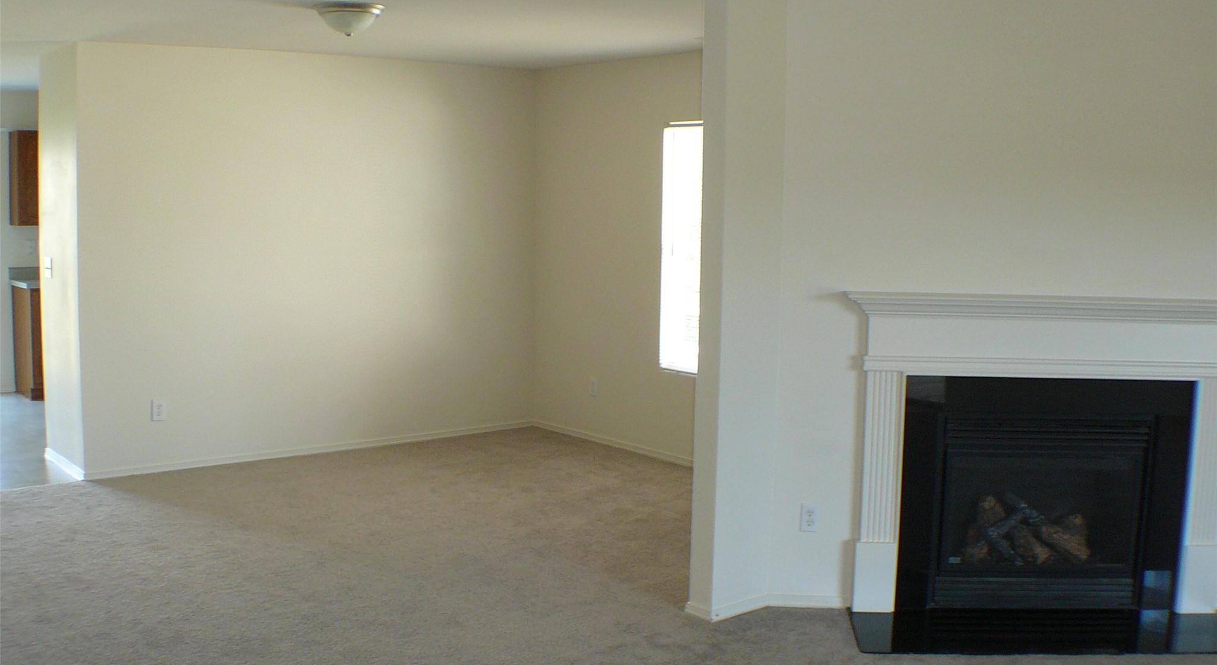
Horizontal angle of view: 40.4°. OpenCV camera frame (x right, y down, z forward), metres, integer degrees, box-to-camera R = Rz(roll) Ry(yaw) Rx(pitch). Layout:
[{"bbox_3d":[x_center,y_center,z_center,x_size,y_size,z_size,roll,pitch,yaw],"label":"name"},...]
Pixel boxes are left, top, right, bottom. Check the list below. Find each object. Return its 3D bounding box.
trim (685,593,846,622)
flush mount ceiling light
[{"bbox_3d":[0.600,1.058,6.330,0.620,0.060,0.220,1,6,3],"label":"trim"},{"bbox_3d":[-1.135,-1.363,7.220,0.315,0.130,0.315,1,6,3],"label":"flush mount ceiling light"}]

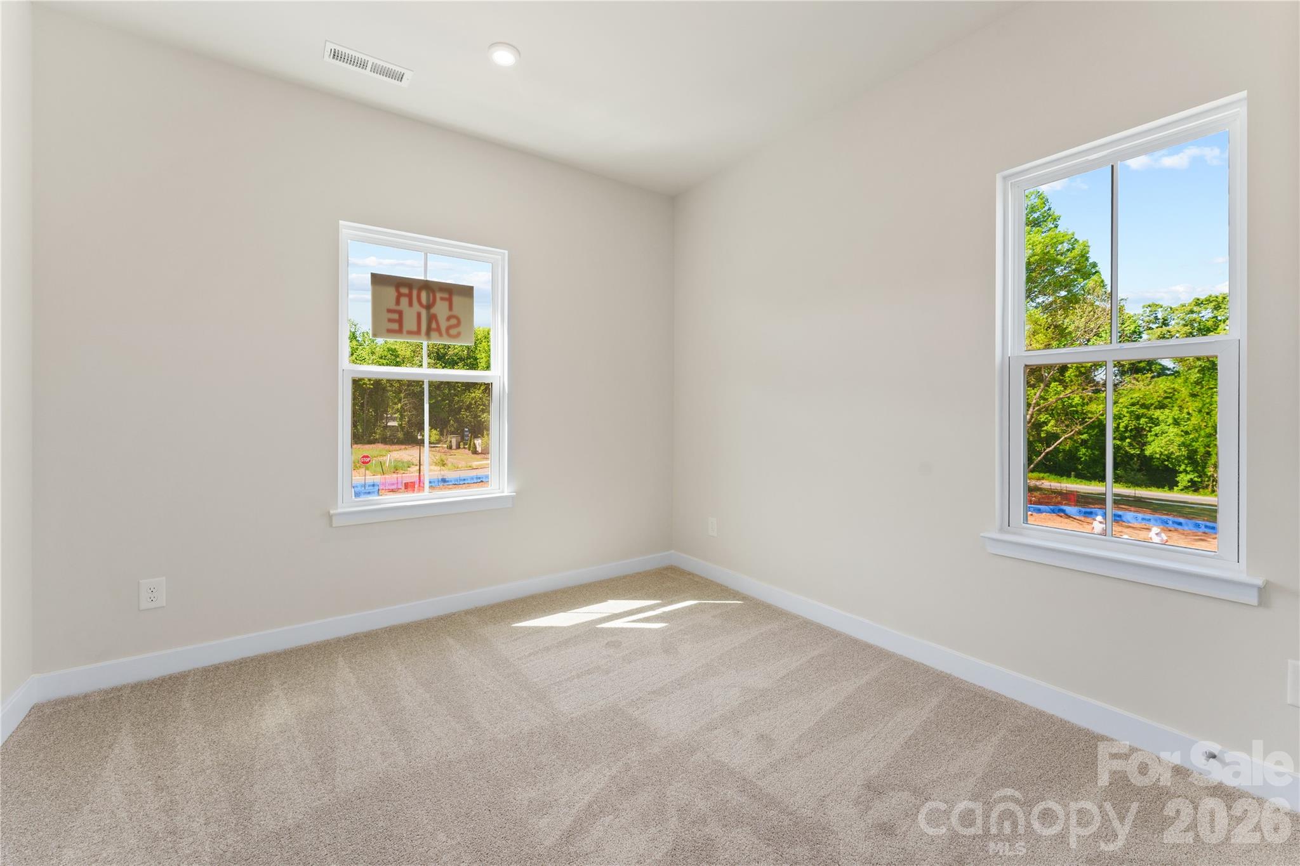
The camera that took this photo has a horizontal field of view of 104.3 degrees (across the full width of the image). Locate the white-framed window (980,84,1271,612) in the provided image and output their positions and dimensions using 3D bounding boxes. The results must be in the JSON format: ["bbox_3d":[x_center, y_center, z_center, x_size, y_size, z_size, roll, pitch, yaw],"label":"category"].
[{"bbox_3d":[1.637,-0.270,1.827,0.120,1.563,0.740,-1,2,-36],"label":"white-framed window"}]

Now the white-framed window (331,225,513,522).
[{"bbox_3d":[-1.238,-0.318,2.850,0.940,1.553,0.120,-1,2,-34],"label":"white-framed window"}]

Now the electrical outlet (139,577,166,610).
[{"bbox_3d":[-2.158,0.699,2.193,0.080,0.126,0.010,-1,2,-34],"label":"electrical outlet"}]

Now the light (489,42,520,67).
[{"bbox_3d":[-0.644,-1.666,2.229,0.148,0.026,0.148,0,1,0],"label":"light"}]

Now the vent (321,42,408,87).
[{"bbox_3d":[-1.284,-1.674,2.314,0.348,0.020,0.150,-1,2,-34],"label":"vent"}]

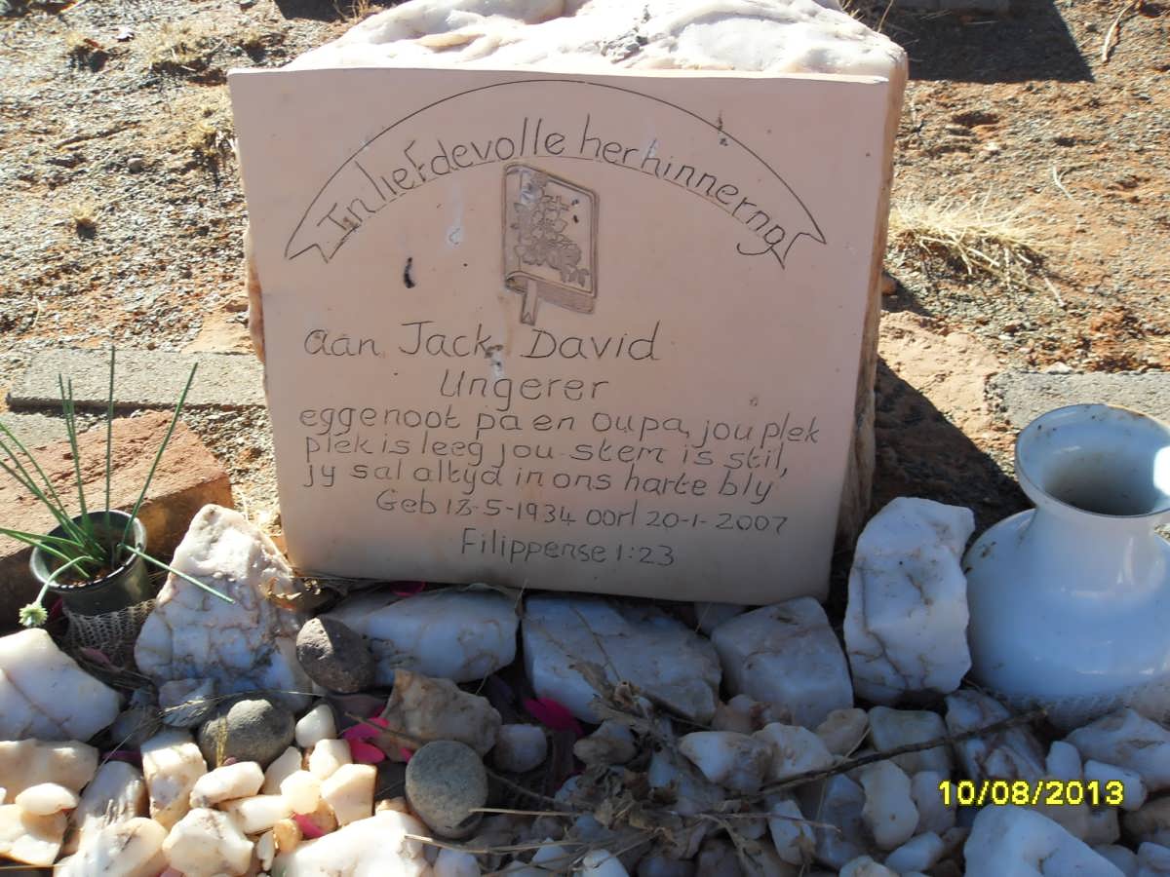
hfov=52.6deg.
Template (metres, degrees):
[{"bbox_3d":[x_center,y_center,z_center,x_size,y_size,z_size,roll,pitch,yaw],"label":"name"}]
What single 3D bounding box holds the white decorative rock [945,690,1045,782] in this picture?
[{"bbox_3d":[0.336,0.244,0.970,0.083,0.054,0.070,0,38,0],"label":"white decorative rock"}]

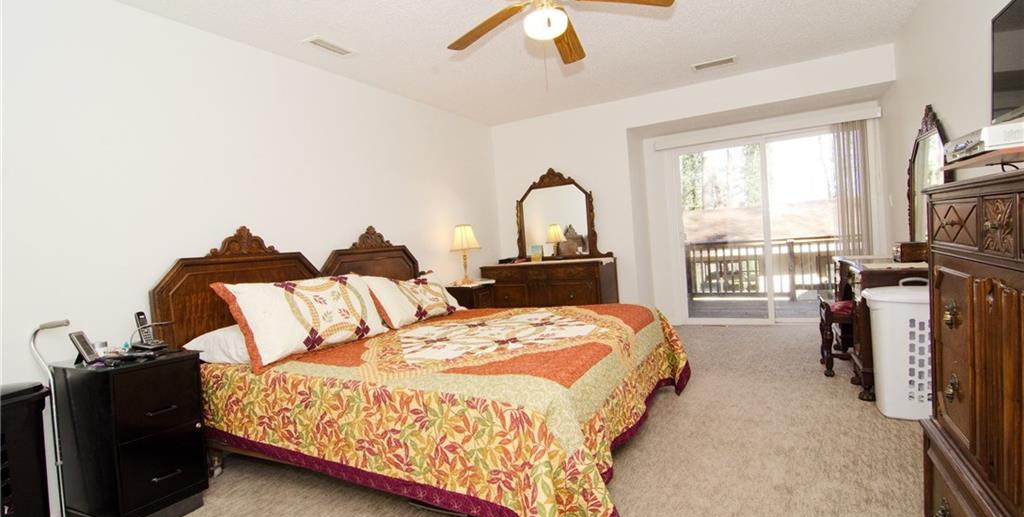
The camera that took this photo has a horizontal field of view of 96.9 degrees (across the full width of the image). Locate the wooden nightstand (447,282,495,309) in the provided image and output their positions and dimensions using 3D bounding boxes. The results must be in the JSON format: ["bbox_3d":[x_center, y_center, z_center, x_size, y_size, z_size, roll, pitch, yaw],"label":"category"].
[{"bbox_3d":[-0.400,0.618,4.385,0.390,0.700,0.440,-2,3,30],"label":"wooden nightstand"}]

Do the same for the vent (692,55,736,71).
[{"bbox_3d":[1.652,-1.583,3.721,0.330,0.020,0.170,-2,3,30],"label":"vent"}]

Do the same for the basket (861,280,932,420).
[{"bbox_3d":[2.205,0.510,2.499,0.440,0.730,0.350,-2,3,30],"label":"basket"}]

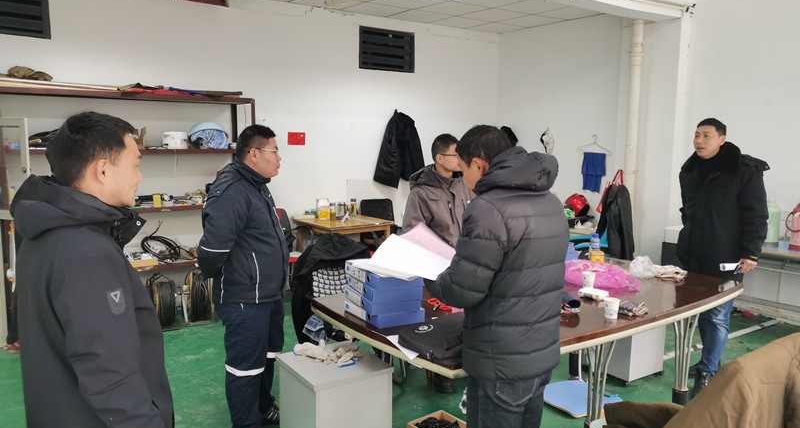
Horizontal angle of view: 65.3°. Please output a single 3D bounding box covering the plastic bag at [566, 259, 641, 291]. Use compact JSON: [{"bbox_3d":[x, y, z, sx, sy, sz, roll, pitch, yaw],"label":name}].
[{"bbox_3d":[1.129,0.350,3.549,0.460,0.110,0.270,3,7,20],"label":"plastic bag"}]

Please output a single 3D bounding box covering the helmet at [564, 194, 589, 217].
[{"bbox_3d":[1.886,-0.091,6.650,0.270,0.240,0.240,3,8,23],"label":"helmet"}]

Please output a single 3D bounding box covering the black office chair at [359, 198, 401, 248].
[{"bbox_3d":[-0.123,0.315,7.062,0.560,0.940,0.580,-5,9,-37],"label":"black office chair"}]

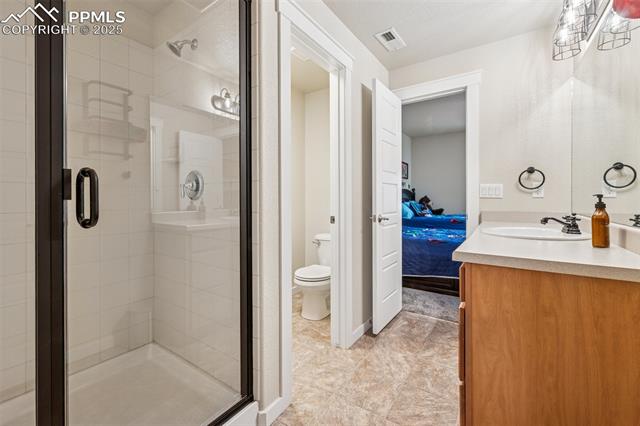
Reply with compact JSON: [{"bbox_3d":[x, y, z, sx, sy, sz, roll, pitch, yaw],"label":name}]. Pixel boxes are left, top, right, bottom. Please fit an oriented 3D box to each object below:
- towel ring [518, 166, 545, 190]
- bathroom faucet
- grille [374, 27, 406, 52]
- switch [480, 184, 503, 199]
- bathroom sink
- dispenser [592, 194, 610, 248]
[{"bbox_3d":[1.600,-0.262,2.013,0.157,0.172,0.065,1,2,35],"label":"towel ring"},{"bbox_3d":[1.304,0.057,1.442,0.170,0.112,0.165,1,2,35],"label":"bathroom faucet"},{"bbox_3d":[0.579,-1.408,2.192,0.152,0.020,0.300,0,1,35],"label":"grille"},{"bbox_3d":[1.405,-0.177,2.183,0.162,0.116,0.012,1,2,35],"label":"switch"},{"bbox_3d":[1.198,0.184,1.511,0.450,0.160,0.500,1,2,35],"label":"bathroom sink"},{"bbox_3d":[1.176,0.032,1.121,0.063,0.222,0.053,0,1,10],"label":"dispenser"}]

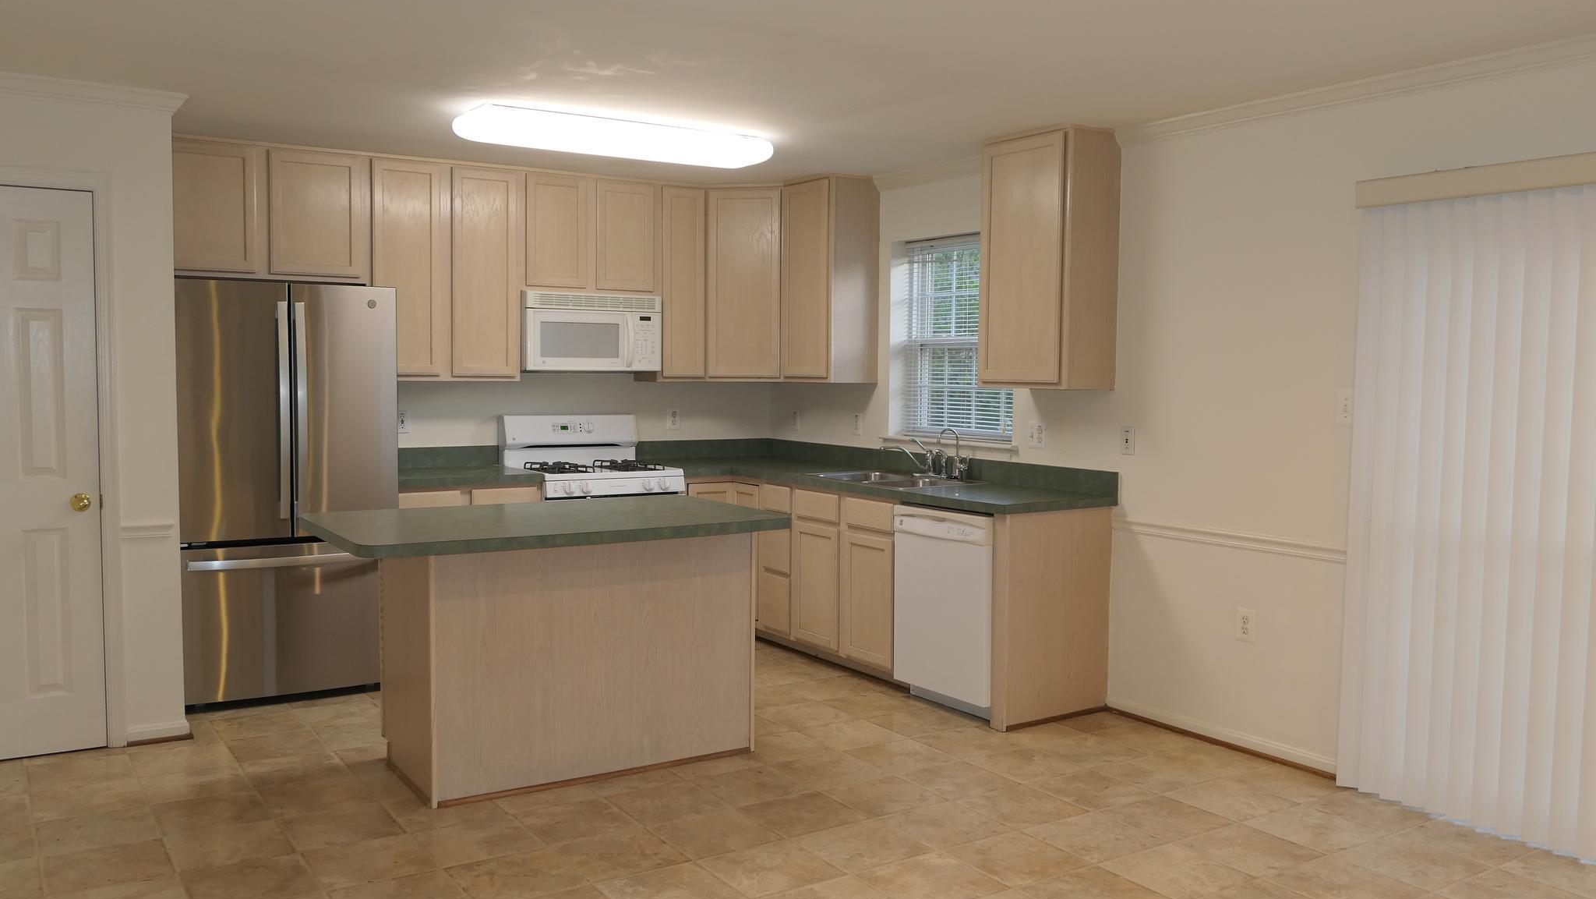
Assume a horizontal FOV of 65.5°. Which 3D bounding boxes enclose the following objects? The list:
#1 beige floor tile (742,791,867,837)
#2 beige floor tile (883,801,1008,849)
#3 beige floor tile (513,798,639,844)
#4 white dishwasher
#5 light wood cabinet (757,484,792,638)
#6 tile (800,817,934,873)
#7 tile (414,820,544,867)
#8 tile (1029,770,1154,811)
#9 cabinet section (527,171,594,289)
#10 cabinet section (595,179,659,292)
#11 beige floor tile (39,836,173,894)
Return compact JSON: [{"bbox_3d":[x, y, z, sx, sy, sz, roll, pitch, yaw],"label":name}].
[{"bbox_3d":[0.019,1.180,4.011,0.320,0.010,0.320,-2,4,-33],"label":"beige floor tile"},{"bbox_3d":[0.464,1.190,3.922,0.317,0.010,0.314,-2,4,-33],"label":"beige floor tile"},{"bbox_3d":[-0.694,1.176,3.923,0.317,0.010,0.314,-2,4,-33],"label":"beige floor tile"},{"bbox_3d":[0.836,0.651,5.266,0.600,0.825,0.610,-2,4,-33],"label":"white dishwasher"},{"bbox_3d":[0.126,0.540,6.361,0.580,0.735,0.300,-2,4,-33],"label":"light wood cabinet"},{"bbox_3d":[0.195,1.197,3.745,0.317,0.010,0.314,-2,4,-33],"label":"tile"},{"bbox_3d":[-0.949,1.165,3.704,0.308,0.010,0.308,-2,4,-33],"label":"tile"},{"bbox_3d":[1.000,1.166,4.236,0.305,0.010,0.305,-1,4,-33],"label":"tile"},{"bbox_3d":[-1.303,-1.107,6.464,0.370,0.595,0.322,-2,4,-33],"label":"cabinet section"},{"bbox_3d":[-0.988,-1.117,6.670,0.367,0.595,0.322,-2,4,-33],"label":"cabinet section"},{"bbox_3d":[-1.962,1.188,3.528,0.320,0.010,0.320,-2,4,-33],"label":"beige floor tile"}]

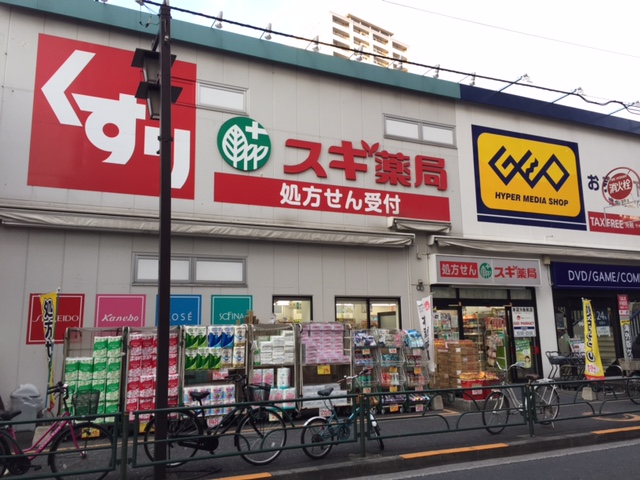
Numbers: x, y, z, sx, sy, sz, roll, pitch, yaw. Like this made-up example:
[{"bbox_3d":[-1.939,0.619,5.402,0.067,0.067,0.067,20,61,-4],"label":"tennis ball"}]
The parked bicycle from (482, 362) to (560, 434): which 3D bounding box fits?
[{"bbox_3d":[3.308,2.543,8.807,1.760,1.070,0.570,4,-11,-29],"label":"parked bicycle"}]

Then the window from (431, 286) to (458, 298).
[{"bbox_3d":[3.184,1.351,13.712,0.770,0.300,0.070,3,-11,-25],"label":"window"}]

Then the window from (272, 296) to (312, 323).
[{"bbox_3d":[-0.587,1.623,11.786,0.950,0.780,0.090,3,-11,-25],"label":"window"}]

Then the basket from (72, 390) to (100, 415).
[{"bbox_3d":[-2.565,1.797,5.892,0.280,0.280,0.350,3,-11,-25],"label":"basket"}]

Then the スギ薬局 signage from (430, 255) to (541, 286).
[{"bbox_3d":[4.471,0.850,14.201,3.550,0.740,0.220,3,-11,-25],"label":"スギ薬局 signage"}]

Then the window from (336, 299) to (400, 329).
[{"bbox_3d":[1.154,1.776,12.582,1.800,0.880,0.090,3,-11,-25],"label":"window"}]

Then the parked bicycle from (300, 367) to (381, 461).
[{"bbox_3d":[0.308,2.331,7.234,1.330,1.070,0.540,4,-11,-29],"label":"parked bicycle"}]

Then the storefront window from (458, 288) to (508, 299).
[{"bbox_3d":[4.362,1.442,14.254,1.650,0.280,0.070,3,-11,-25],"label":"storefront window"}]

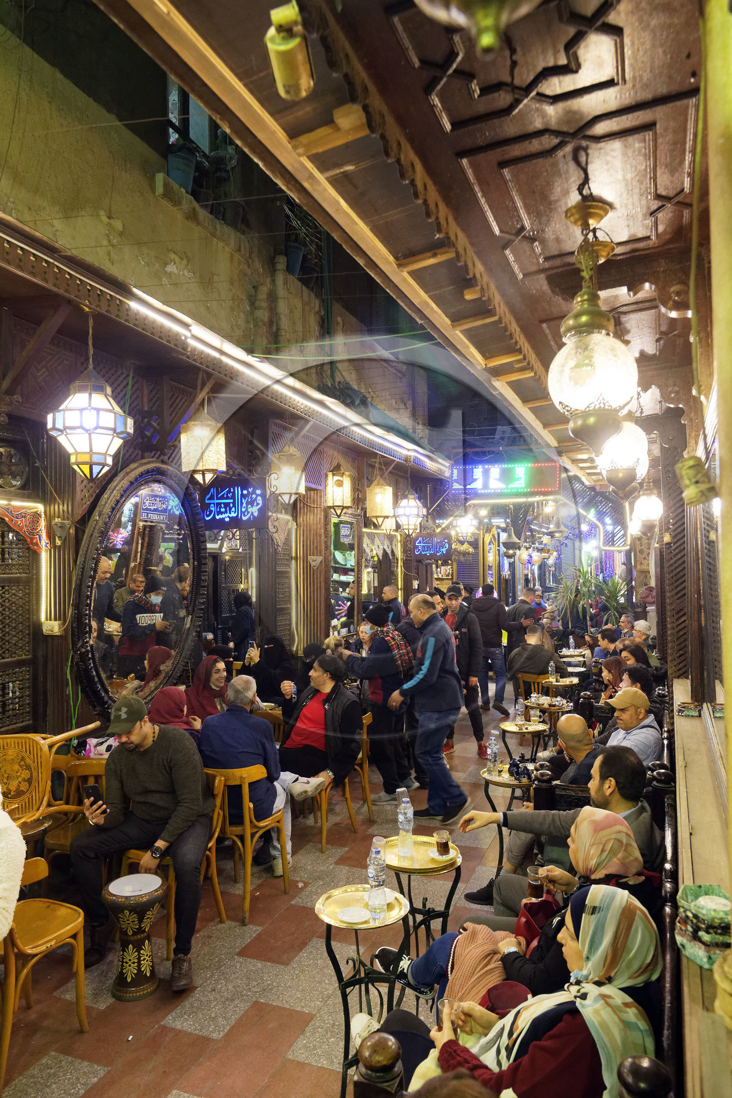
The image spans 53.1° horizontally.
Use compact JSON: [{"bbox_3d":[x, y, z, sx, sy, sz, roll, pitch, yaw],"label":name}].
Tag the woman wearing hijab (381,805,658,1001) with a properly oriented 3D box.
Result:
[{"bbox_3d":[0.490,1.432,2.480,0.900,1.220,0.540,-1,0,22],"label":"woman wearing hijab"}]

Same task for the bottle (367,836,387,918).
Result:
[{"bbox_3d":[0.039,1.128,2.527,0.065,0.265,0.065,-1,-3,0],"label":"bottle"}]

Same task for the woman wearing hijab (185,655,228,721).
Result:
[{"bbox_3d":[-1.079,1.469,5.651,0.720,1.260,0.500,-1,-2,29],"label":"woman wearing hijab"}]

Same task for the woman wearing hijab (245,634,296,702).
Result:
[{"bbox_3d":[-0.940,1.454,7.050,0.780,1.250,0.520,0,0,-37],"label":"woman wearing hijab"}]

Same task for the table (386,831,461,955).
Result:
[{"bbox_3d":[0.245,1.621,3.022,0.325,0.710,0.325,-2,-3,23],"label":"table"}]

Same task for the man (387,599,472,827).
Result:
[{"bbox_3d":[0.500,1.229,5.745,0.660,1.720,0.500,-1,-2,-5],"label":"man"}]

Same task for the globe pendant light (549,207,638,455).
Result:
[{"bbox_3d":[0.709,-0.694,2.300,0.285,0.780,0.285,-1,-2,21],"label":"globe pendant light"}]

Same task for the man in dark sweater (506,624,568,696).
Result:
[{"bbox_3d":[1.760,1.418,7.600,0.610,1.290,0.780,0,0,13],"label":"man in dark sweater"}]

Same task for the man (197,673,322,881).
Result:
[{"bbox_3d":[-0.650,1.406,4.370,0.580,1.310,0.740,-1,0,27],"label":"man"}]

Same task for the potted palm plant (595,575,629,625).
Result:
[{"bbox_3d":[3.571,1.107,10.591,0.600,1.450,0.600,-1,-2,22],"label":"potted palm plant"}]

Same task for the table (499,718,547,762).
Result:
[{"bbox_3d":[1.240,1.741,5.704,0.380,0.700,0.380,-2,-3,23],"label":"table"}]

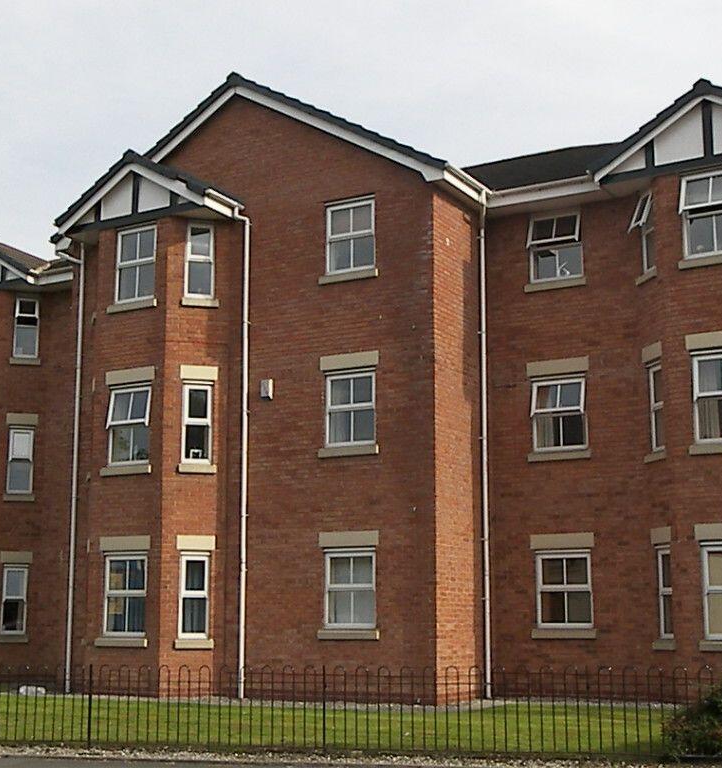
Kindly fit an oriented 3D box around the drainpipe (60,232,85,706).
[{"bbox_3d":[-4.884,1.314,23.851,0.220,7.600,0.160,-6,-12,29],"label":"drainpipe"}]

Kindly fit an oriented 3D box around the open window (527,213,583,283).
[{"bbox_3d":[3.087,-2.213,22.543,0.920,1.120,0.220,-6,-11,32],"label":"open window"}]

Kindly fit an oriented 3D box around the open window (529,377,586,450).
[{"bbox_3d":[3.104,0.440,22.120,0.920,1.170,0.160,-6,-11,32],"label":"open window"}]

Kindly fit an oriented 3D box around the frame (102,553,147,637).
[{"bbox_3d":[-3.713,3.329,22.448,0.880,1.320,0.080,-6,-11,30],"label":"frame"}]

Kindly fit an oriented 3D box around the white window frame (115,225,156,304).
[{"bbox_3d":[-3.653,-1.966,23.394,0.835,1.225,0.070,-6,-12,29],"label":"white window frame"}]

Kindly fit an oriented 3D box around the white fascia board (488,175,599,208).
[{"bbox_3d":[2.845,-2.982,22.144,1.902,0.210,0.080,-6,-11,30],"label":"white fascia board"}]

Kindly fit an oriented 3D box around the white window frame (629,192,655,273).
[{"bbox_3d":[4.268,-2.312,21.275,0.330,1.240,0.470,2,-10,-13],"label":"white window frame"}]

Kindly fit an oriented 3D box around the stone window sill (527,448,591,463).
[{"bbox_3d":[3.070,1.114,21.809,1.020,0.135,0.150,-6,-12,29],"label":"stone window sill"}]

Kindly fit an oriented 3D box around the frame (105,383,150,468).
[{"bbox_3d":[-3.708,0.656,22.851,0.910,1.320,0.150,-6,-11,32],"label":"frame"}]

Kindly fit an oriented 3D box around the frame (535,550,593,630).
[{"bbox_3d":[3.094,3.113,21.503,0.885,1.165,0.070,-6,-12,29],"label":"frame"}]

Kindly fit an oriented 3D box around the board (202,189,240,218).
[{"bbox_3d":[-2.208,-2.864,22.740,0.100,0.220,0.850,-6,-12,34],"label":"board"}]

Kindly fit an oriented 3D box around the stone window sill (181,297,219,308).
[{"bbox_3d":[-2.584,-1.291,22.862,0.606,0.130,0.150,2,-10,-13],"label":"stone window sill"}]

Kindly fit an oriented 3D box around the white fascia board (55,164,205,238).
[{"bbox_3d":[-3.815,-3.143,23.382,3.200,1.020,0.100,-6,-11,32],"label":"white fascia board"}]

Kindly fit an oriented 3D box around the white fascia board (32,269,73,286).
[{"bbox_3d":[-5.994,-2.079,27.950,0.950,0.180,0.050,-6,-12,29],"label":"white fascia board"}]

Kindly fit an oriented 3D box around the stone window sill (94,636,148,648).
[{"bbox_3d":[-3.729,4.061,22.226,0.990,0.135,0.150,-6,-12,29],"label":"stone window sill"}]

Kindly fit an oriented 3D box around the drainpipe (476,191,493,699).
[{"bbox_3d":[1.937,0.839,22.097,0.085,7.930,0.085,-6,-12,30],"label":"drainpipe"}]

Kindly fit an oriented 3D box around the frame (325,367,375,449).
[{"bbox_3d":[-0.139,0.377,21.567,0.880,1.180,0.080,-6,-11,30],"label":"frame"}]

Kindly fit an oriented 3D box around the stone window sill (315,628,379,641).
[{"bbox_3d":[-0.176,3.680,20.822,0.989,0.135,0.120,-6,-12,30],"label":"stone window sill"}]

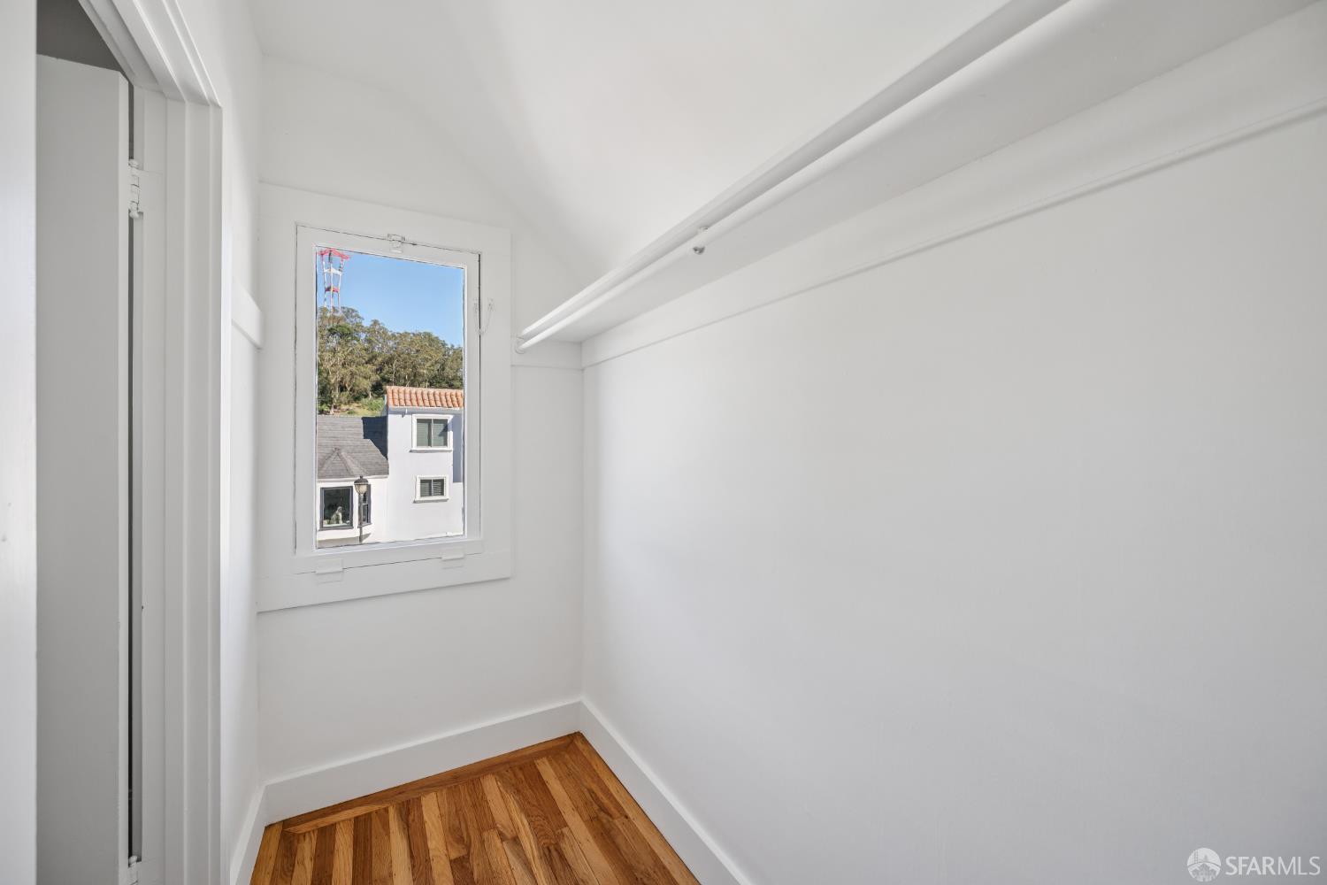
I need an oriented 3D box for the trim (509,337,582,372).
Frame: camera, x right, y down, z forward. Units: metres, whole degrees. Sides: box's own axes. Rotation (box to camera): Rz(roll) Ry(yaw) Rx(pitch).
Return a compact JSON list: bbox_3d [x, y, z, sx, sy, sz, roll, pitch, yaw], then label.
[{"bbox_3d":[-0.499,-0.377,2.213,0.308,0.120,0.022,0,-1,-30],"label":"trim"}]

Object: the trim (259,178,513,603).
[{"bbox_3d":[-0.992,-0.161,1.930,0.827,1.443,0.035,0,-1,-30],"label":"trim"}]

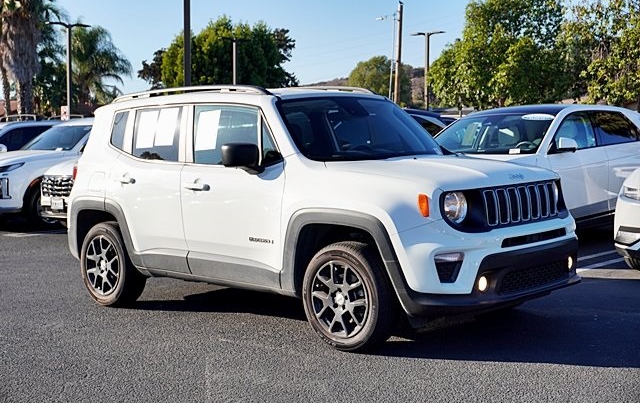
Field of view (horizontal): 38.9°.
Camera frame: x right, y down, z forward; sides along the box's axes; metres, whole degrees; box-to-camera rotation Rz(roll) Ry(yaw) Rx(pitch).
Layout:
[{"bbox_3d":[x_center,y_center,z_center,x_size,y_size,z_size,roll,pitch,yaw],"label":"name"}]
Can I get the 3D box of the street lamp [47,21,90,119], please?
[{"bbox_3d":[-9.963,-4.073,36.207,1.900,6.080,0.400,-2,4,-22],"label":"street lamp"}]

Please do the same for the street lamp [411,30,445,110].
[{"bbox_3d":[4.920,-4.722,41.212,1.750,5.900,0.300,1,5,28],"label":"street lamp"}]

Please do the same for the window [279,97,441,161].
[{"bbox_3d":[0.303,-0.545,6.623,1.400,0.650,0.140,-6,-38,-48],"label":"window"}]

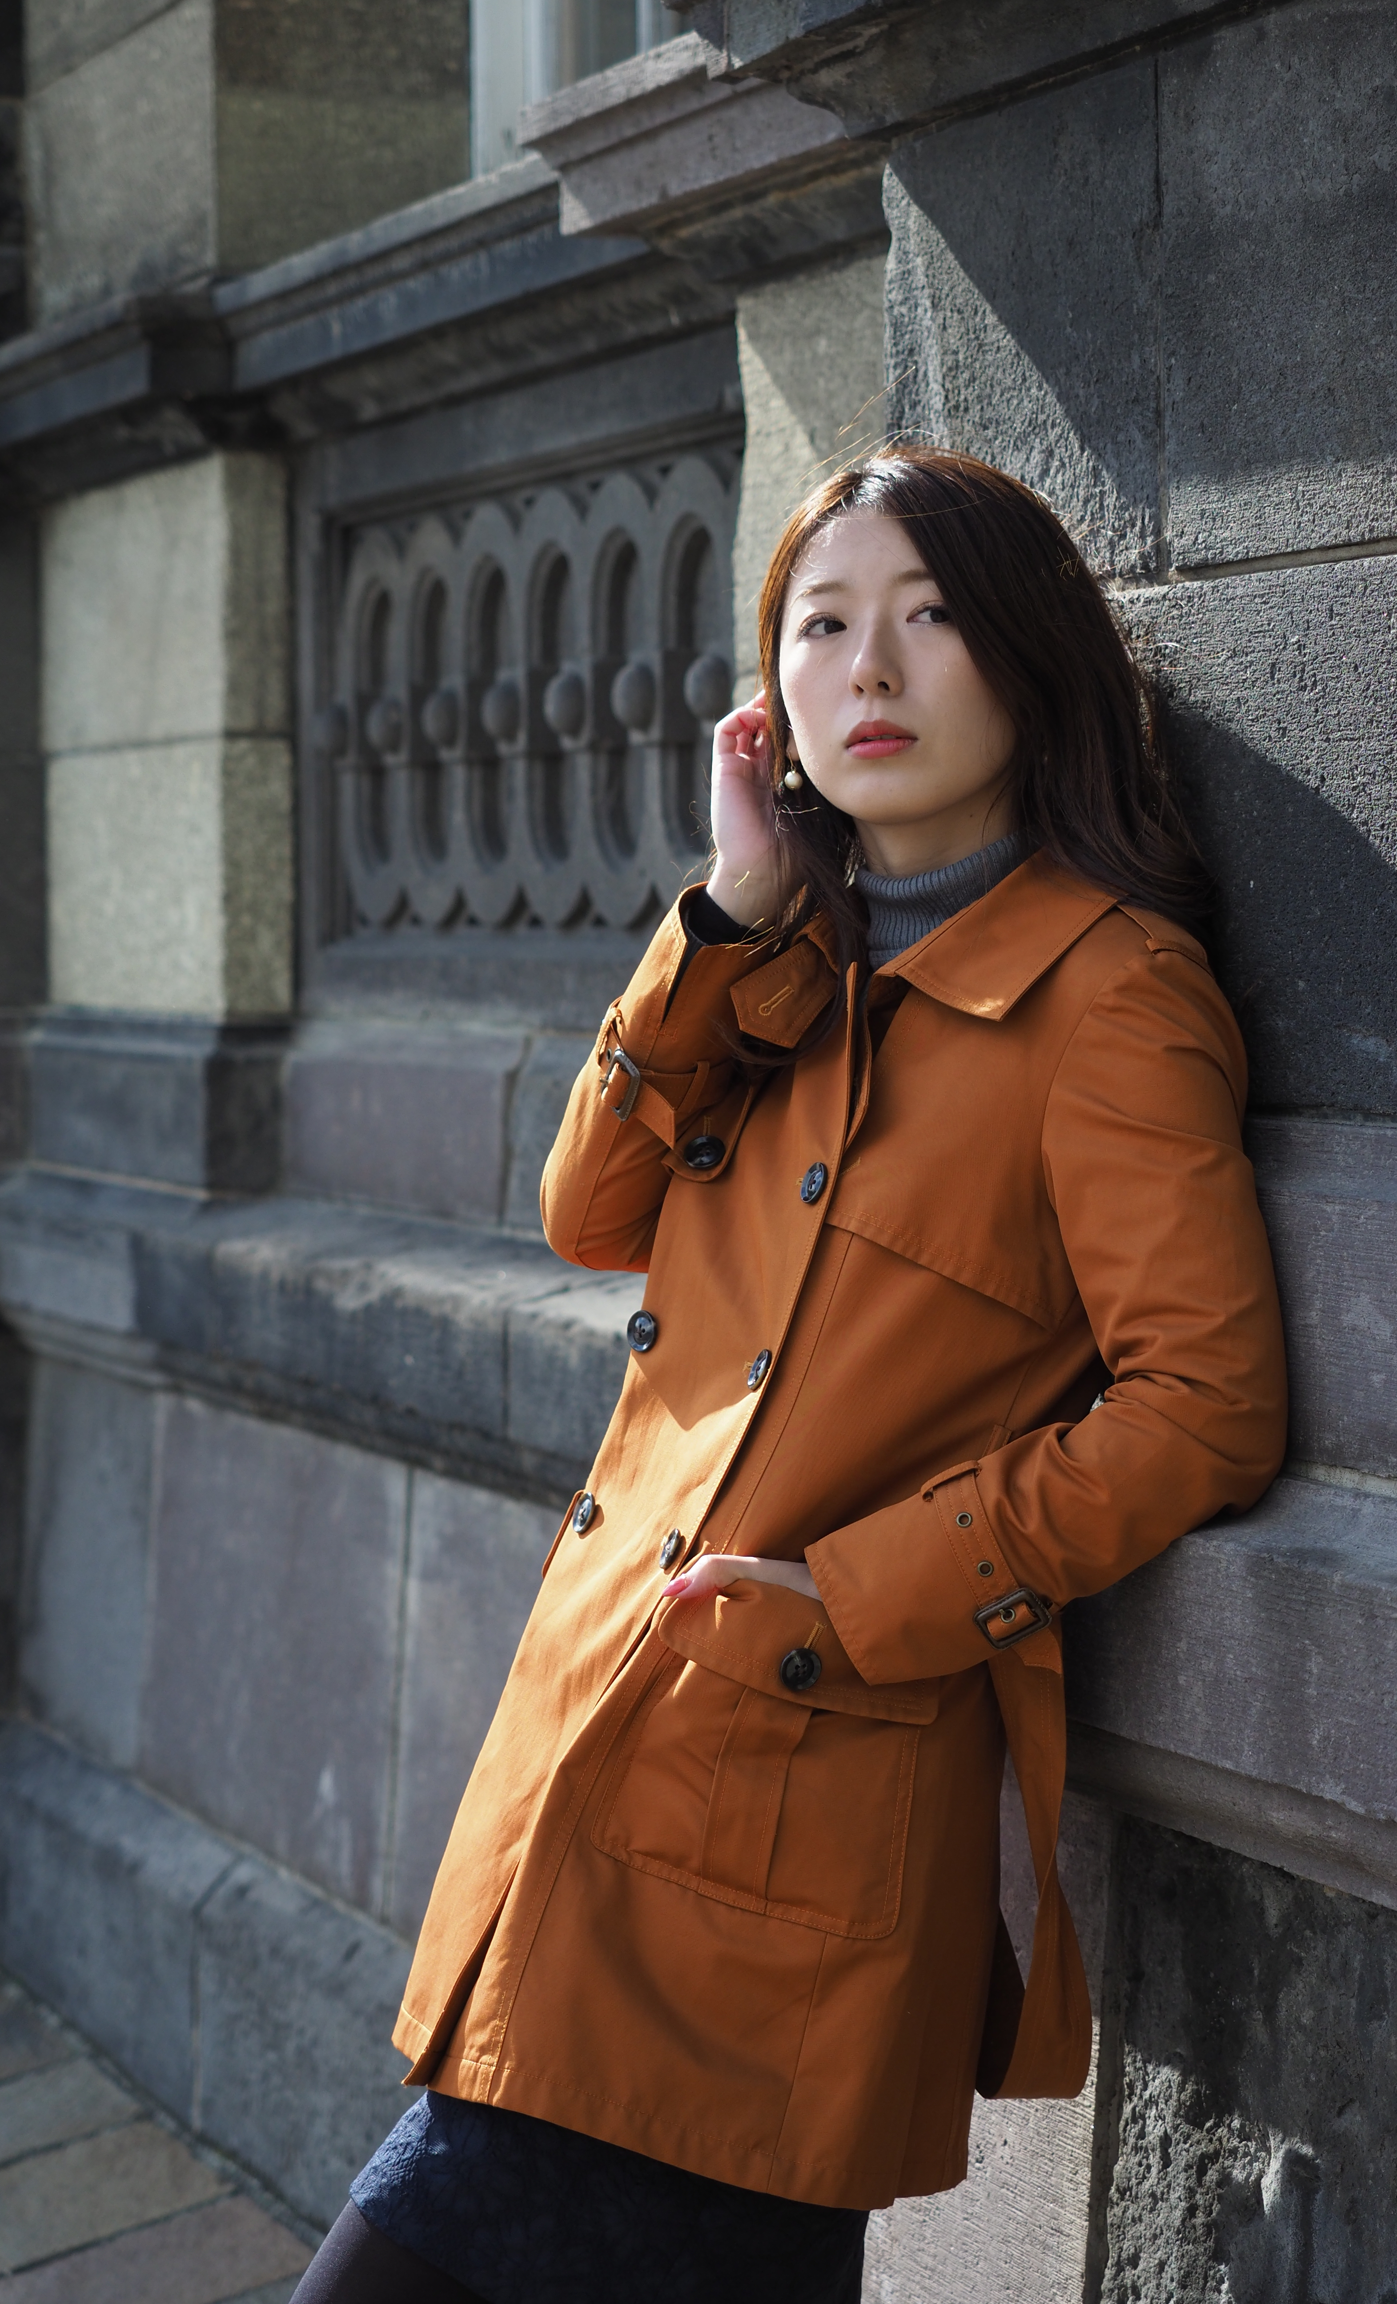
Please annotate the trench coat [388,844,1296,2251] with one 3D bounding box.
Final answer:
[{"bbox_3d":[0.090,0.207,3.060,0.360,0.770,0.470,16,-5,-39],"label":"trench coat"}]

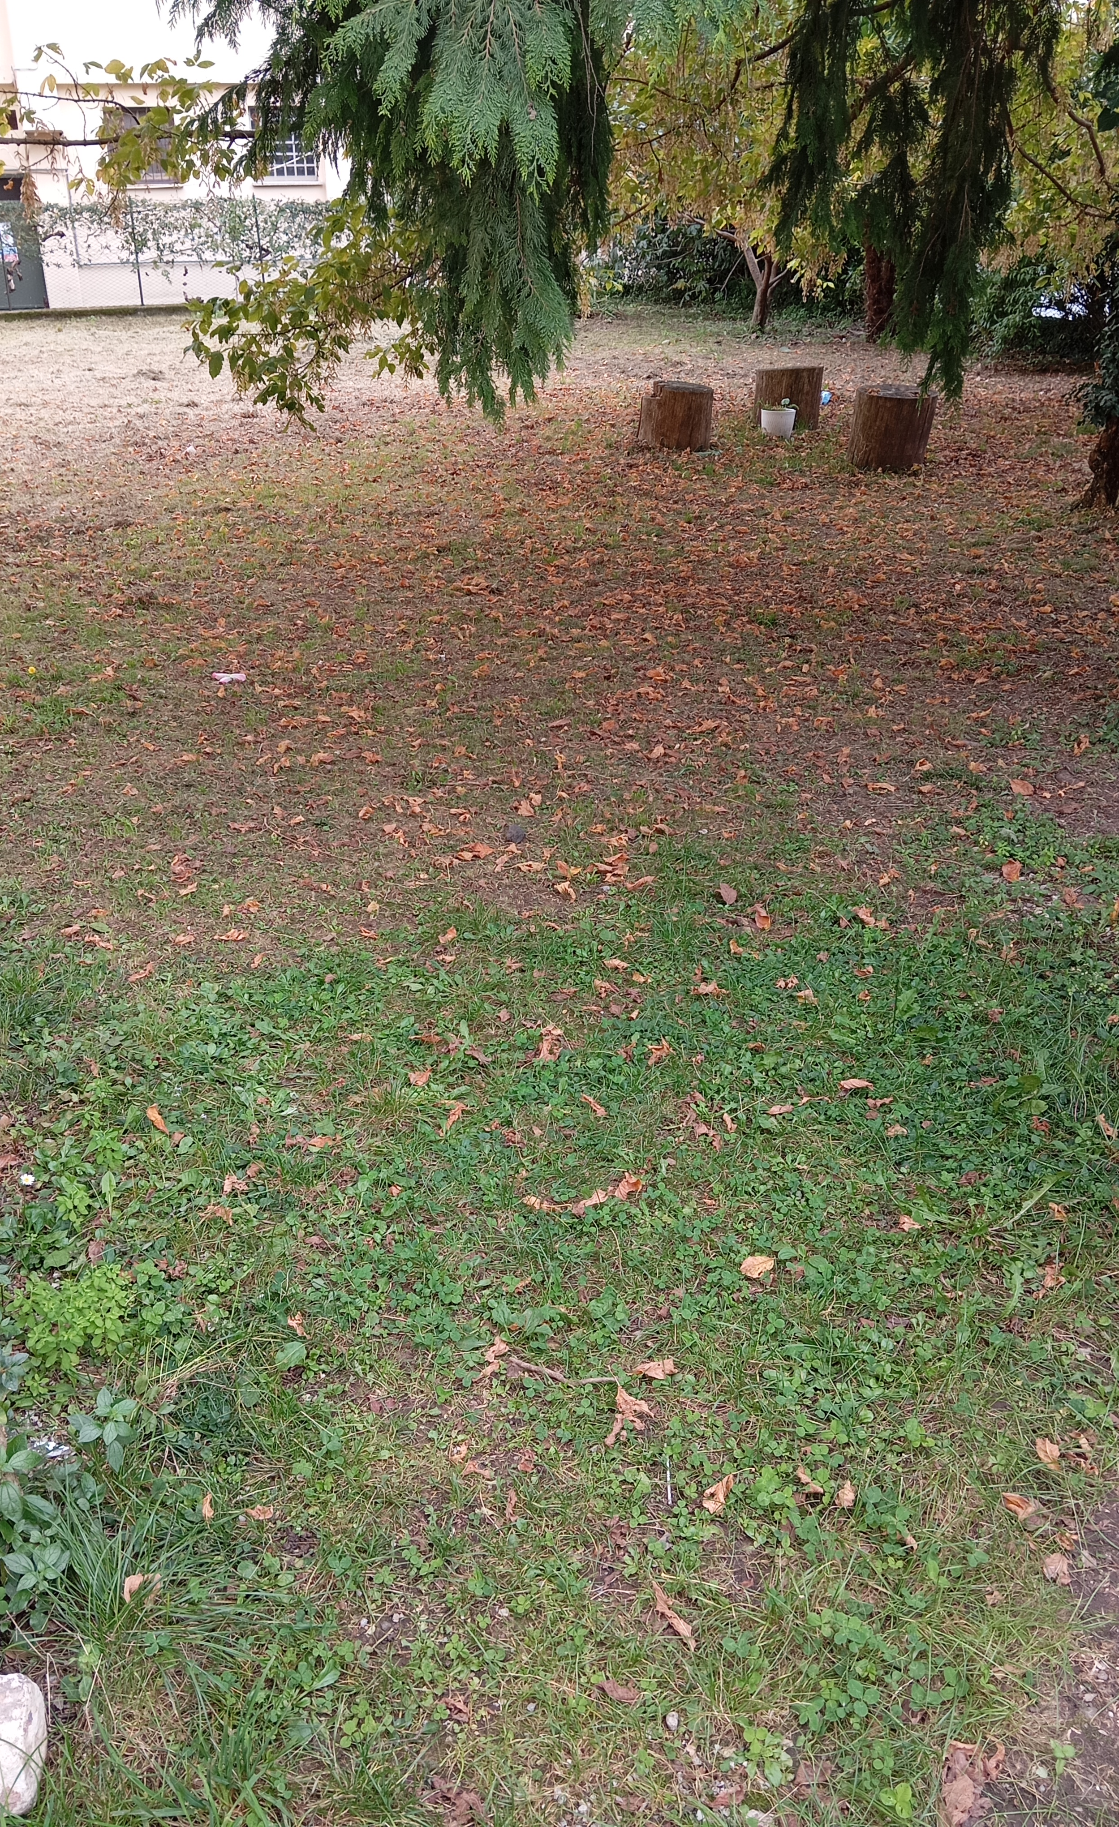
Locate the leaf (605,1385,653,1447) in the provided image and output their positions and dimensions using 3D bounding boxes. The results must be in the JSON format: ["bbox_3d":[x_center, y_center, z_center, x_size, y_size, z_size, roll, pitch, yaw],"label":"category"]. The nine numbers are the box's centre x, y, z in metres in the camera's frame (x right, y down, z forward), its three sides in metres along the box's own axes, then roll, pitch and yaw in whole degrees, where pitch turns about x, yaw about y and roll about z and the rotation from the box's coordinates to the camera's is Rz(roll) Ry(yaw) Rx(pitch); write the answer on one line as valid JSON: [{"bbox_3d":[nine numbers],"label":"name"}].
[{"bbox_3d":[0.093,0.678,1.996,0.065,0.030,0.110,6,27,13],"label":"leaf"}]

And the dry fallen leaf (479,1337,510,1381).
[{"bbox_3d":[-0.095,0.632,2.095,0.035,0.025,0.088,9,27,19],"label":"dry fallen leaf"}]

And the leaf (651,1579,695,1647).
[{"bbox_3d":[0.133,0.813,1.717,0.040,0.025,0.094,-12,28,-23],"label":"leaf"}]

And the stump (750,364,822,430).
[{"bbox_3d":[1.657,-3.742,10.697,0.480,0.400,0.480,3,26,8],"label":"stump"}]

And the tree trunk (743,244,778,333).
[{"bbox_3d":[2.490,-7.771,18.234,0.400,1.080,0.350,3,26,7],"label":"tree trunk"}]

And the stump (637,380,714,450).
[{"bbox_3d":[0.786,-3.362,9.927,0.500,0.400,0.500,1,26,4],"label":"stump"}]

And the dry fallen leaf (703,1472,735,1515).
[{"bbox_3d":[0.205,0.736,1.875,0.035,0.030,0.068,15,30,29],"label":"dry fallen leaf"}]

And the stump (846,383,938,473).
[{"bbox_3d":[2.071,-3.024,9.148,0.540,0.450,0.540,5,26,11],"label":"stump"}]

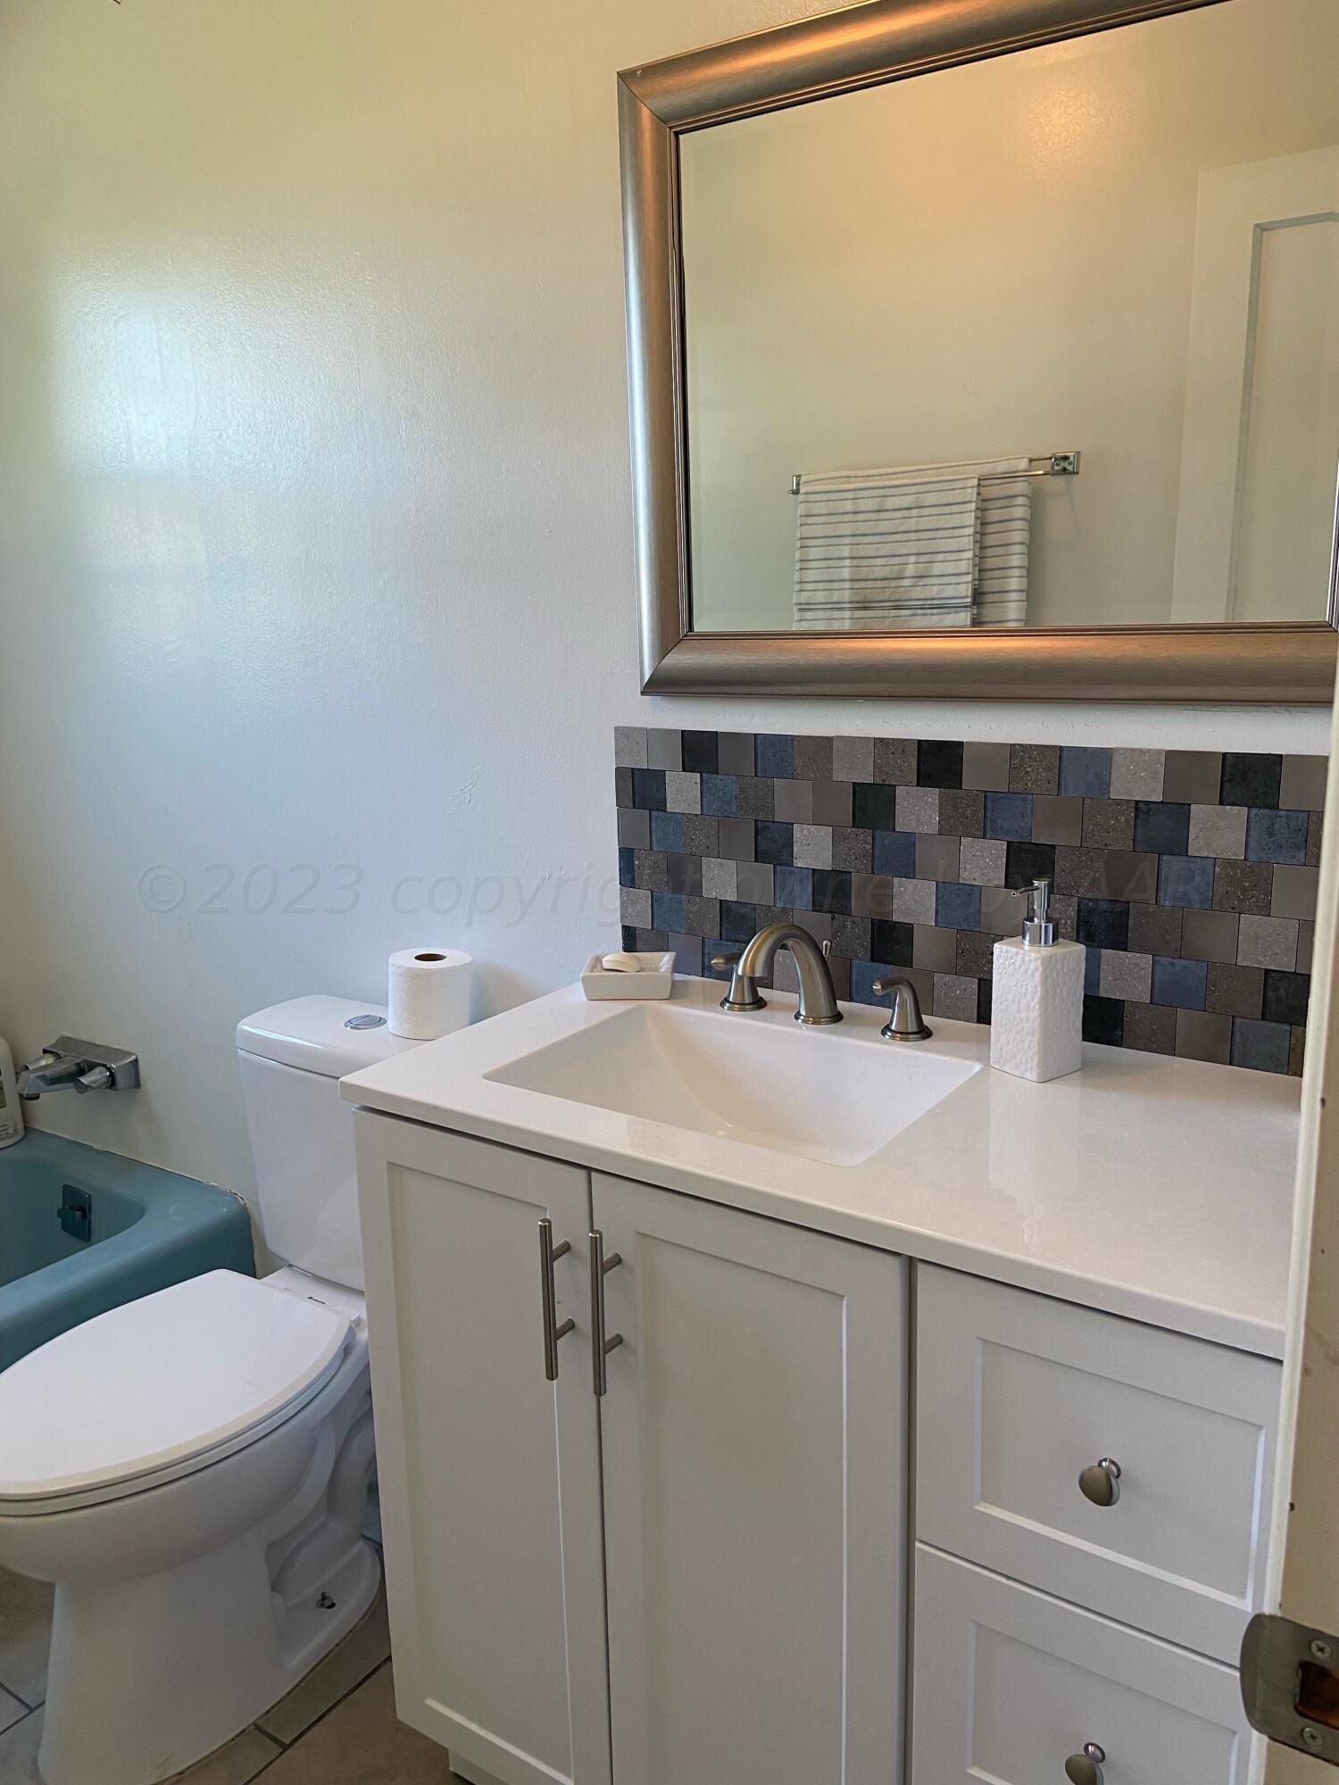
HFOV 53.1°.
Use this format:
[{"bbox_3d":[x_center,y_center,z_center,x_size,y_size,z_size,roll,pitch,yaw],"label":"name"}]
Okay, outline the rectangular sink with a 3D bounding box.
[{"bbox_3d":[0.064,0.246,1.341,0.420,0.140,0.280,7,15,34],"label":"rectangular sink"}]

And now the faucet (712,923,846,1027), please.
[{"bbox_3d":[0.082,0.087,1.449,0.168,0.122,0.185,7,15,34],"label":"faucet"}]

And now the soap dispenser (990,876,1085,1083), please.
[{"bbox_3d":[0.366,0.082,1.335,0.070,0.194,0.067,-10,15,-32],"label":"soap dispenser"}]

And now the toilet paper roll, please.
[{"bbox_3d":[-0.326,0.142,1.835,0.116,0.101,0.116,-2,13,0],"label":"toilet paper roll"}]

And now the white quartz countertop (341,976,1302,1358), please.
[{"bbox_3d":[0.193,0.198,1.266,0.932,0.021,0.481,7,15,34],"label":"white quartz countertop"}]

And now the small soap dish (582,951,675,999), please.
[{"bbox_3d":[-0.046,0.101,1.603,0.106,0.036,0.095,-1,13,3],"label":"small soap dish"}]

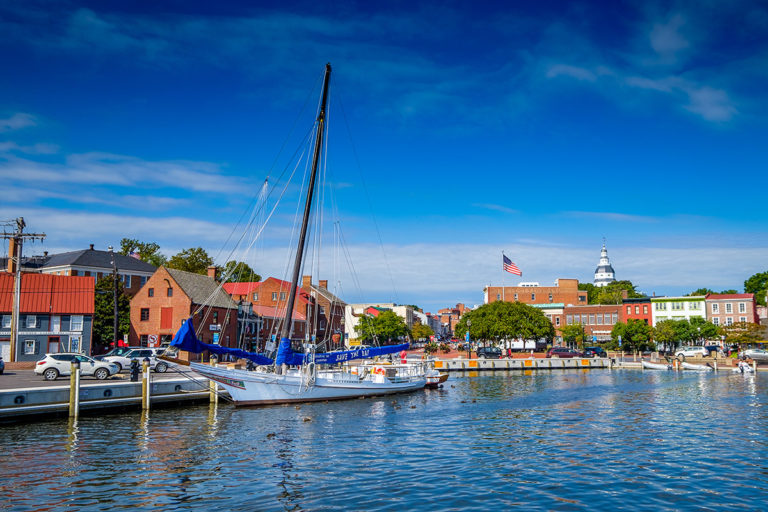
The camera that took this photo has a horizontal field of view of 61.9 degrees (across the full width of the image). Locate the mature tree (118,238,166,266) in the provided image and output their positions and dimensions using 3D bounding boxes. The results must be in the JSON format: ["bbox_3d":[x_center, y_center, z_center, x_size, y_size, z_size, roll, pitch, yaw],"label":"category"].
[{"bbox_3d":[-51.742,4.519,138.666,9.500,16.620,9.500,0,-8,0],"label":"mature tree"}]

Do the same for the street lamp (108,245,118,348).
[{"bbox_3d":[-24.051,4.514,57.000,0.350,10.800,0.350,-4,-8,-1],"label":"street lamp"}]

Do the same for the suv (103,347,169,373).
[{"bbox_3d":[-18.264,7.798,47.800,4.850,1.800,1.880,3,-8,-22],"label":"suv"}]

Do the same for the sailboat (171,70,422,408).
[{"bbox_3d":[-4.800,-1.956,39.429,4.800,21.200,19.600,-6,-10,36],"label":"sailboat"}]

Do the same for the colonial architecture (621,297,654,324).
[{"bbox_3d":[54.242,14.398,134.054,5.800,10.600,11.000,-5,-9,30],"label":"colonial architecture"}]

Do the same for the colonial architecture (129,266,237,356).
[{"bbox_3d":[-24.100,7.095,77.352,7.400,10.700,16.500,0,-8,2],"label":"colonial architecture"}]

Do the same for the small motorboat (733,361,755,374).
[{"bbox_3d":[43.601,13.499,77.500,1.600,1.250,2.900,1,-8,-8],"label":"small motorboat"}]

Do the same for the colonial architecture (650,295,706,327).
[{"bbox_3d":[60.270,13.812,129.088,9.800,10.600,11.000,-5,-9,30],"label":"colonial architecture"}]

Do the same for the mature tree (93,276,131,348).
[{"bbox_3d":[-28.054,6.451,66.000,4.600,8.900,4.600,3,-8,-23],"label":"mature tree"}]

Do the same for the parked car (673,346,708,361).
[{"bbox_3d":[45.207,14.069,93.960,4.600,1.680,1.820,-7,-11,43],"label":"parked car"}]

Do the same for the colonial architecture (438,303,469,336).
[{"bbox_3d":[29.134,26.960,268.826,12.000,14.420,13.000,-1,-8,8],"label":"colonial architecture"}]

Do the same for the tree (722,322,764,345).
[{"bbox_3d":[54.980,12.290,98.000,6.600,5.200,6.200,-4,-9,30],"label":"tree"}]

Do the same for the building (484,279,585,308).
[{"bbox_3d":[37.155,14.578,164.554,25.000,15.600,13.000,0,-8,-3],"label":"building"}]

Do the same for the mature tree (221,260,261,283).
[{"bbox_3d":[-27.832,7.216,125.192,9.500,13.000,9.500,0,-8,0],"label":"mature tree"}]

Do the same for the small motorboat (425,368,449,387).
[{"bbox_3d":[3.300,9.531,50.672,3.300,1.400,1.500,-7,-10,41],"label":"small motorboat"}]

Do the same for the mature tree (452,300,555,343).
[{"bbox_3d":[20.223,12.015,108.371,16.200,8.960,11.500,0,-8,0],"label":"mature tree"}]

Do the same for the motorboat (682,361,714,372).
[{"bbox_3d":[39.256,13.942,80.000,3.600,1.050,1.600,-4,-9,30],"label":"motorboat"}]

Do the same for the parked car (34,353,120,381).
[{"bbox_3d":[-17.600,6.303,37.088,4.400,1.660,1.820,3,-8,-22],"label":"parked car"}]

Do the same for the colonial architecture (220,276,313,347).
[{"bbox_3d":[-18.000,8.320,87.182,12.300,10.600,11.300,-4,-9,27],"label":"colonial architecture"}]

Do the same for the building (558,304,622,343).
[{"bbox_3d":[41.700,14.165,125.795,11.300,8.800,12.000,-3,-9,22],"label":"building"}]

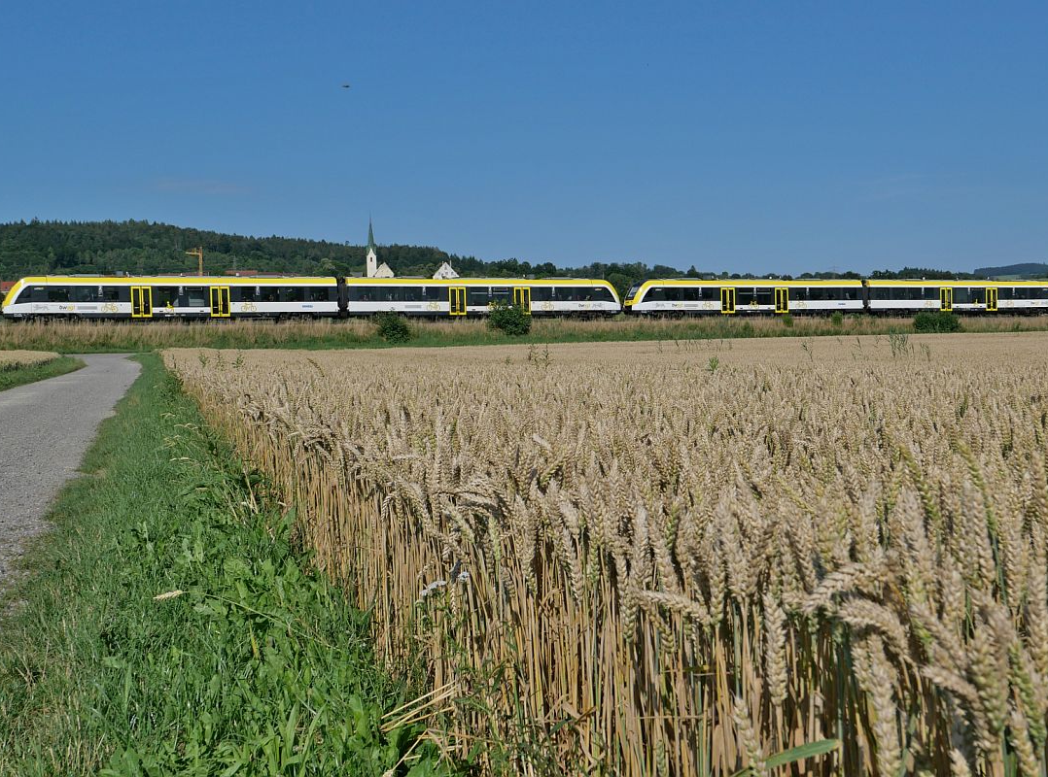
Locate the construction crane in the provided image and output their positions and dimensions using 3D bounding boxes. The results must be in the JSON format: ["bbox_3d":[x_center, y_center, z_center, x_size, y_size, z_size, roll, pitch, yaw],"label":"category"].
[{"bbox_3d":[-150.500,-53.700,548.400,3.500,23.500,25.000,0,5,0],"label":"construction crane"}]

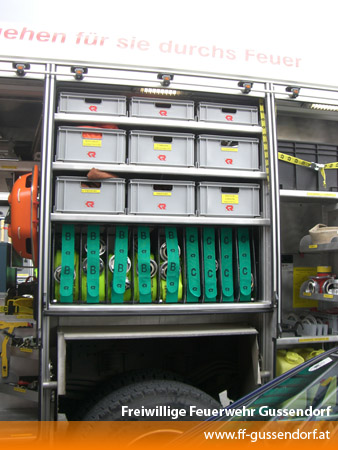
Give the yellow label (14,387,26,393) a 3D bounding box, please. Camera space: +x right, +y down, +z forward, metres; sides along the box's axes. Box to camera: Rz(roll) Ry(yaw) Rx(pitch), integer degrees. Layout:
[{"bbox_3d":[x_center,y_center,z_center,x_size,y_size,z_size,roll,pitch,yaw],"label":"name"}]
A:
[{"bbox_3d":[-0.882,0.977,2.932,0.115,0.019,0.003,-5,-8,33],"label":"yellow label"}]

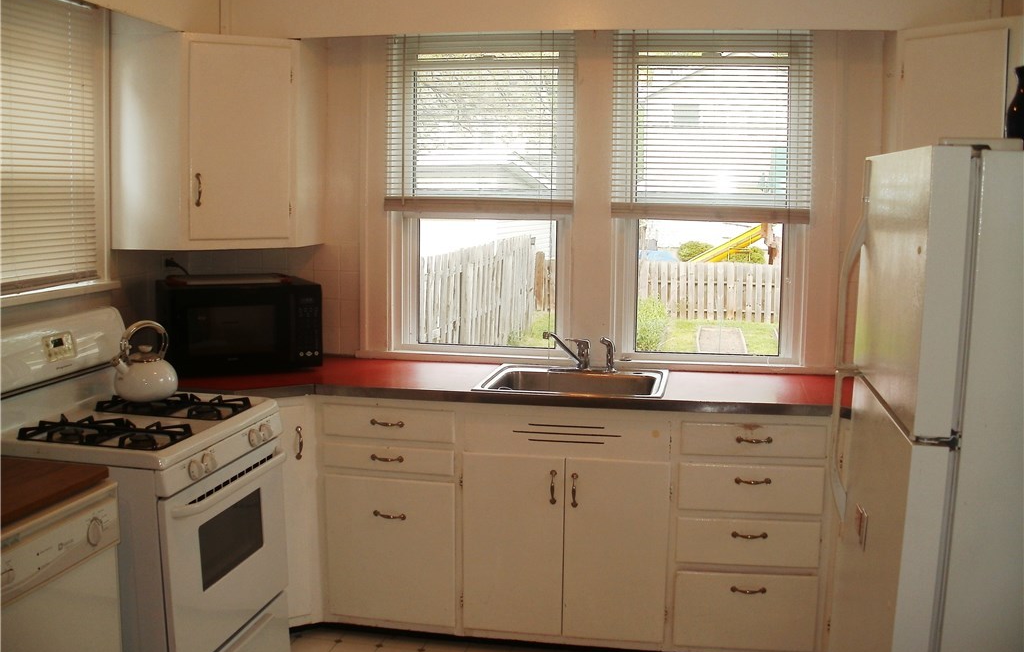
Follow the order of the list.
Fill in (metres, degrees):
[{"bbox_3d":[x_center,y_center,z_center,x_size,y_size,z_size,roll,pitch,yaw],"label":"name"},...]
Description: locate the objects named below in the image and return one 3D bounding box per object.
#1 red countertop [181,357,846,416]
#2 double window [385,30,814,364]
[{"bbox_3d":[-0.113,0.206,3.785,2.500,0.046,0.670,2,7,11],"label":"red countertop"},{"bbox_3d":[0.293,-0.471,3.978,1.586,1.210,0.110,2,7,11],"label":"double window"}]

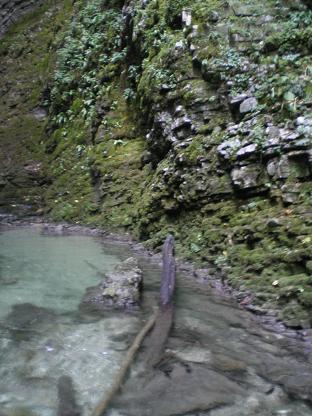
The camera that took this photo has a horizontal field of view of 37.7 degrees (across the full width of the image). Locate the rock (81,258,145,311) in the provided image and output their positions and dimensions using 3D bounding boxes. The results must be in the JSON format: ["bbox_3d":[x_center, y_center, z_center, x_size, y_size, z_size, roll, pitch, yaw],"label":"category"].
[{"bbox_3d":[-0.476,0.827,5.000,0.620,0.380,0.550,1,11,6],"label":"rock"}]

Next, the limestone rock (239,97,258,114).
[{"bbox_3d":[1.215,-1.347,6.000,0.220,0.200,0.200,3,11,17],"label":"limestone rock"}]

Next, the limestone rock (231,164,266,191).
[{"bbox_3d":[1.134,-0.374,5.600,0.400,0.280,0.300,3,11,17],"label":"limestone rock"}]

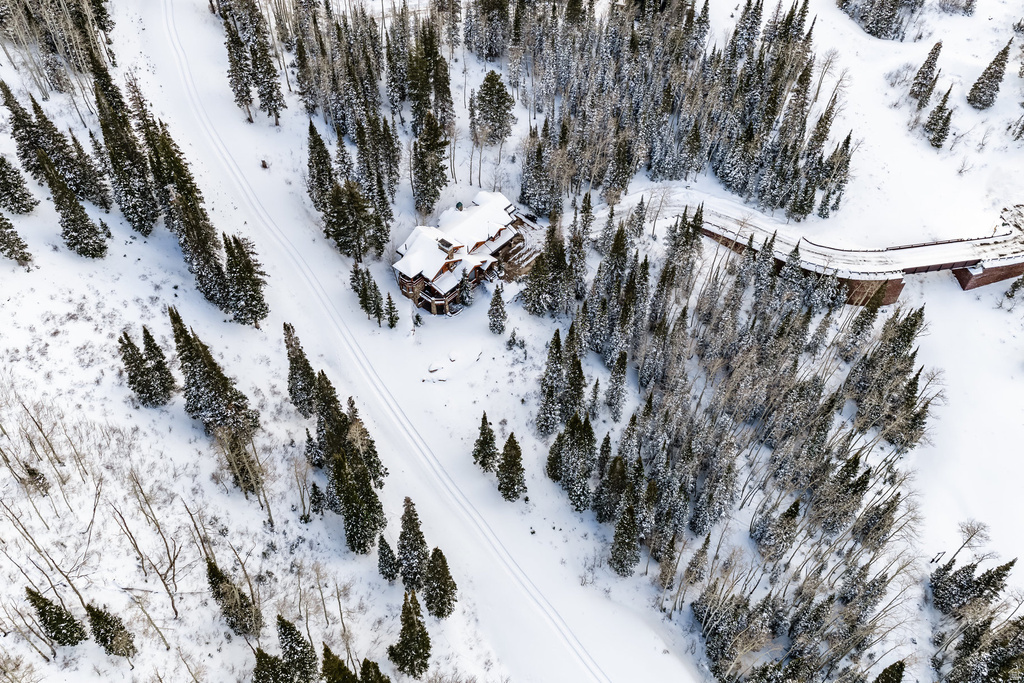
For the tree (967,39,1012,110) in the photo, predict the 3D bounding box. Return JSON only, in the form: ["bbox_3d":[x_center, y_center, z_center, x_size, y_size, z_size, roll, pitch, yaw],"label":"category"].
[{"bbox_3d":[108.830,-60.190,179.220,6.600,16.350,6.600,2,45,0],"label":"tree"}]

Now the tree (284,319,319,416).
[{"bbox_3d":[-30.970,4.000,113.210,4.500,18.500,4.500,2,45,0],"label":"tree"}]

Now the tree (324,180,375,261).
[{"bbox_3d":[-30.380,-22.560,145.180,8.800,15.820,8.800,1,44,0],"label":"tree"}]

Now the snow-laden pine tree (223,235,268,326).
[{"bbox_3d":[-51.080,-11.230,150.080,7.400,22.810,7.400,1,44,0],"label":"snow-laden pine tree"}]

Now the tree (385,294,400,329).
[{"bbox_3d":[-20.780,-5.320,136.830,3.000,7.260,3.000,1,44,0],"label":"tree"}]

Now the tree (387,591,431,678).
[{"bbox_3d":[-12.500,32.950,92.070,5.350,17.140,5.350,2,45,0],"label":"tree"}]

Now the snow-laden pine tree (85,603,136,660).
[{"bbox_3d":[-63.930,44.610,125.030,5.800,15.000,5.800,1,44,0],"label":"snow-laden pine tree"}]

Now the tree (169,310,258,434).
[{"bbox_3d":[-46.400,3.530,119.000,11.500,24.500,11.500,1,44,0],"label":"tree"}]

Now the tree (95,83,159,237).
[{"bbox_3d":[-64.230,-29.210,131.000,6.000,28.470,6.000,2,45,0],"label":"tree"}]

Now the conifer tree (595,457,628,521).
[{"bbox_3d":[18.510,26.380,145.110,5.500,17.460,5.500,1,44,0],"label":"conifer tree"}]

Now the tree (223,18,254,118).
[{"bbox_3d":[-58.350,-57.120,168.180,5.000,22.980,5.000,1,44,0],"label":"tree"}]

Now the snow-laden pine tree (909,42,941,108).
[{"bbox_3d":[108.560,-69.440,207.030,5.400,17.300,5.400,1,44,0],"label":"snow-laden pine tree"}]

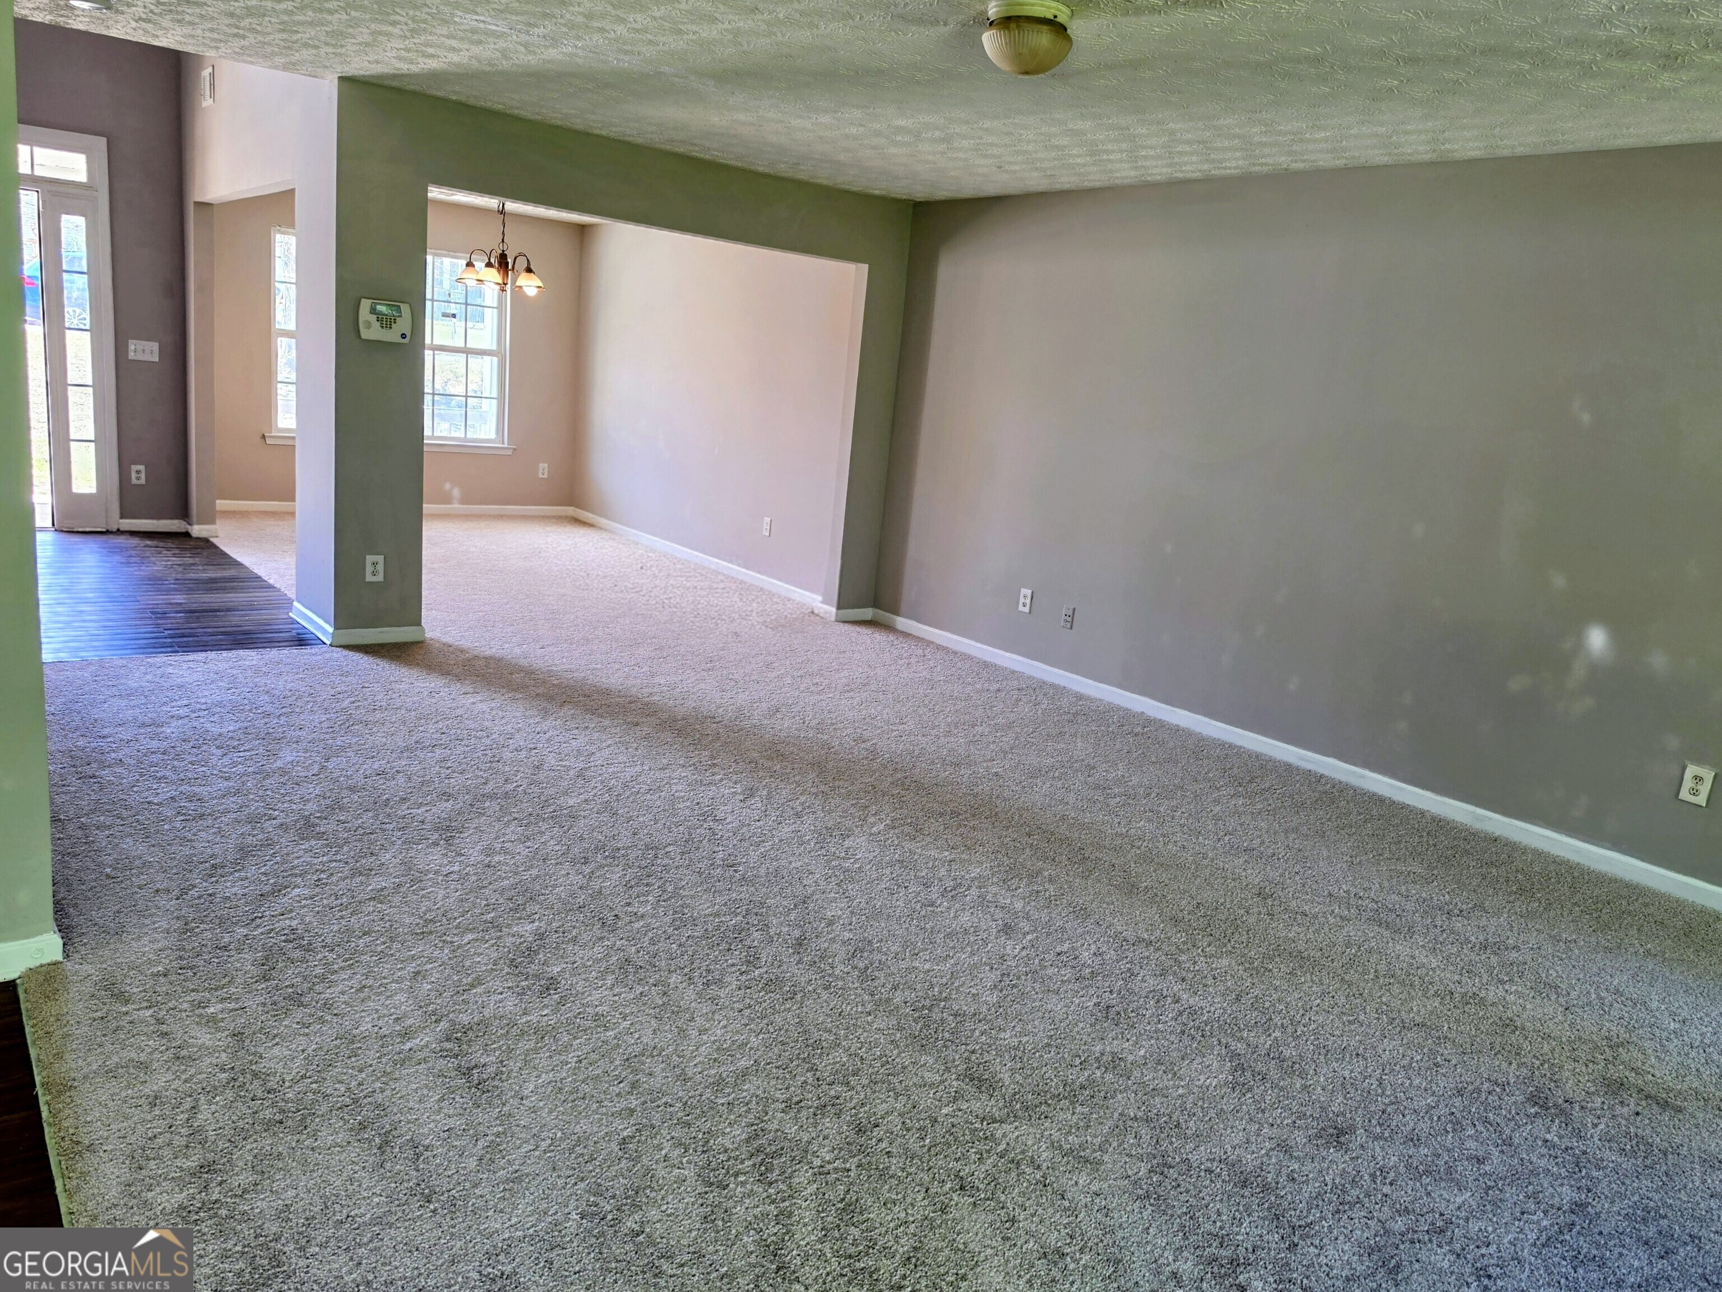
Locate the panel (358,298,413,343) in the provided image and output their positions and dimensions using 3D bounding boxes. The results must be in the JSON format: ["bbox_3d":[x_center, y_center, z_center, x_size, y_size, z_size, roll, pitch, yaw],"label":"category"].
[{"bbox_3d":[-2.087,-1.427,5.025,0.218,0.166,0.035,-4,16,-38],"label":"panel"}]

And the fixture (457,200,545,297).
[{"bbox_3d":[-2.309,-2.600,7.391,0.570,0.610,0.570,-4,16,-38],"label":"fixture"}]

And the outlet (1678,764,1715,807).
[{"bbox_3d":[2.781,0.466,3.805,0.009,0.116,0.073,-4,16,-38],"label":"outlet"}]

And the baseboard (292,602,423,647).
[{"bbox_3d":[-2.471,-0.125,5.614,0.419,0.075,0.715,-4,16,-38],"label":"baseboard"}]

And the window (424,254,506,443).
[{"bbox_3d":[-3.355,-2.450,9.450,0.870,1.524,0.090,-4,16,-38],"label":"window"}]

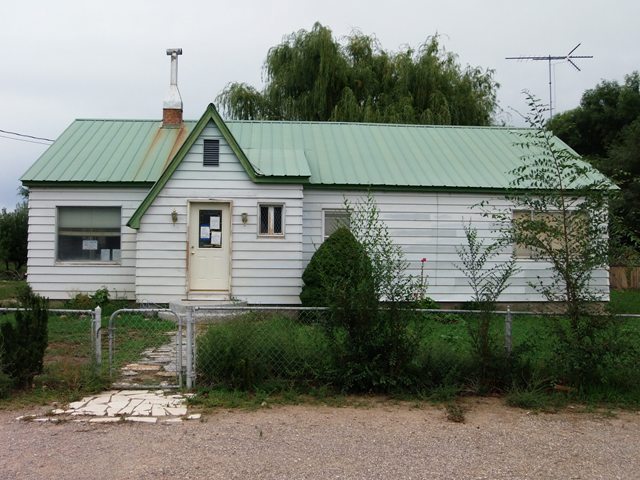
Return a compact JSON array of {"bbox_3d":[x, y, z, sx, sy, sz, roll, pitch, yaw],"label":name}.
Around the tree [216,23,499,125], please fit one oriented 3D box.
[{"bbox_3d":[1.850,-4.400,30.000,13.800,12.500,11.500,1,-1,-3],"label":"tree"}]

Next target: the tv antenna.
[{"bbox_3d":[7.335,-5.098,19.500,2.750,2.400,1.900,1,-1,0],"label":"tv antenna"}]

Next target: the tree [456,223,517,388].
[{"bbox_3d":[1.883,0.741,6.900,0.680,1.880,0.620,1,-1,-3],"label":"tree"}]

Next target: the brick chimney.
[{"bbox_3d":[-4.400,-4.549,18.200,0.600,2.350,0.600,1,-1,-3],"label":"brick chimney"}]

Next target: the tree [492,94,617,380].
[{"bbox_3d":[2.649,0.006,6.950,1.450,3.320,1.300,1,-1,-3],"label":"tree"}]

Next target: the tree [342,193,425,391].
[{"bbox_3d":[0.718,0.582,6.900,0.950,2.250,0.900,1,-1,-3],"label":"tree"}]

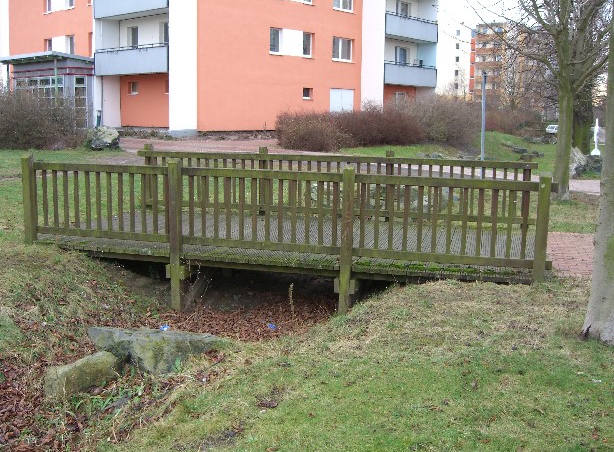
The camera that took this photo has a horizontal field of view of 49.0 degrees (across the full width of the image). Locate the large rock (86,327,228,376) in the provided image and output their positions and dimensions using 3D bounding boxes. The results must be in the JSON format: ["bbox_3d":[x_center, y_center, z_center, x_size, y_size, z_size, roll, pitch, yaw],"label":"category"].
[{"bbox_3d":[-1.362,1.121,6.020,1.150,0.330,0.480,2,10,8],"label":"large rock"}]

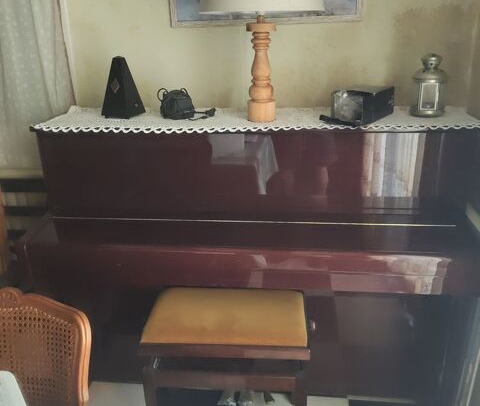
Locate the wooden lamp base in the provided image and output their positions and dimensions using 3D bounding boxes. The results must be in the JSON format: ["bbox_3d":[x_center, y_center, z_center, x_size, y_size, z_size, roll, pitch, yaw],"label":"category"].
[{"bbox_3d":[0.077,-0.456,1.583,0.100,0.345,0.100,1,21,7],"label":"wooden lamp base"}]

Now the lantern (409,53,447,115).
[{"bbox_3d":[0.669,-0.416,1.625,0.121,0.208,0.121,1,21,7],"label":"lantern"}]

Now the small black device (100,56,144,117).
[{"bbox_3d":[-0.446,-0.434,1.736,0.123,0.222,0.119,8,23,24],"label":"small black device"}]

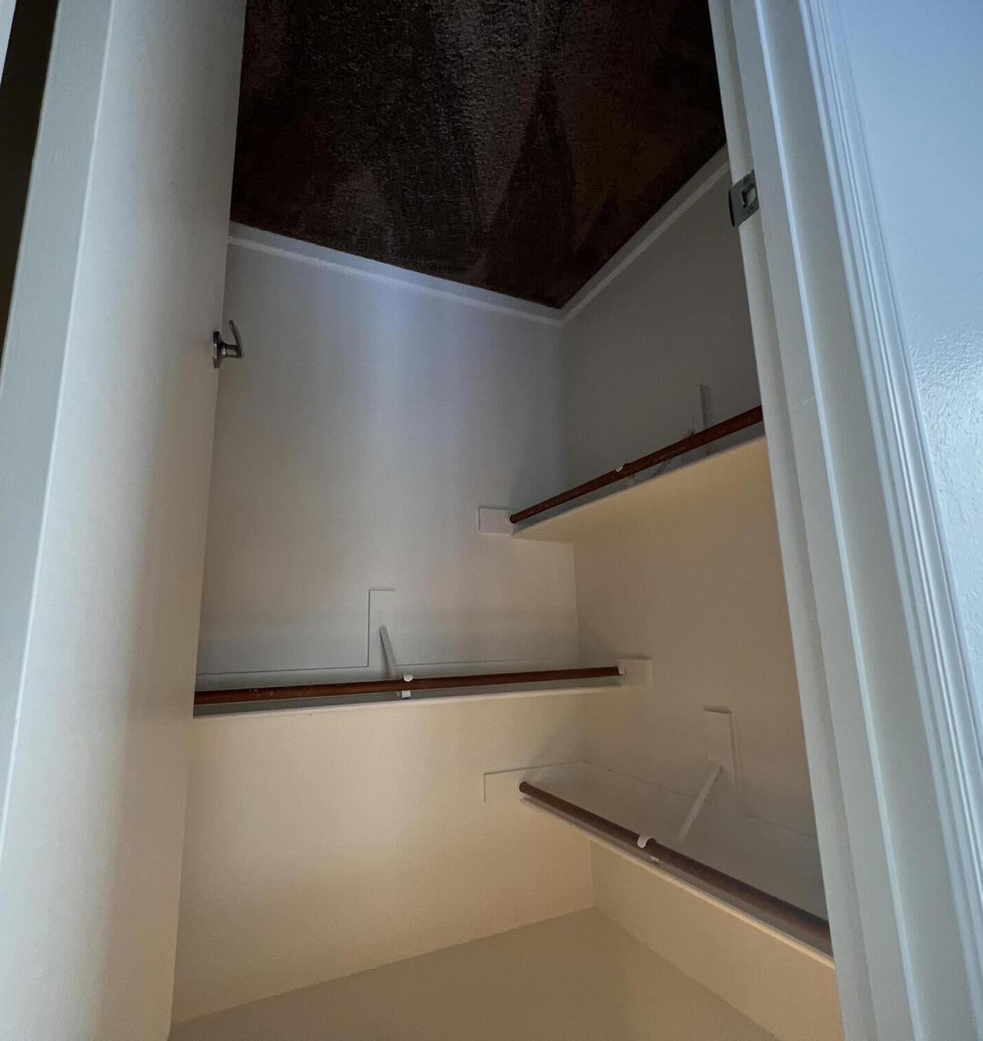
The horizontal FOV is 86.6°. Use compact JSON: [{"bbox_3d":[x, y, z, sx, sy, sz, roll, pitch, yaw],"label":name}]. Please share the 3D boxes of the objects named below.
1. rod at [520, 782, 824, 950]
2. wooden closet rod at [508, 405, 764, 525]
[{"bbox_3d":[0.424,0.813,1.265,0.034,0.034,1.360,5,166,-27],"label":"rod"},{"bbox_3d":[0.382,-0.141,1.462,0.034,0.034,1.360,5,166,-26],"label":"wooden closet rod"}]

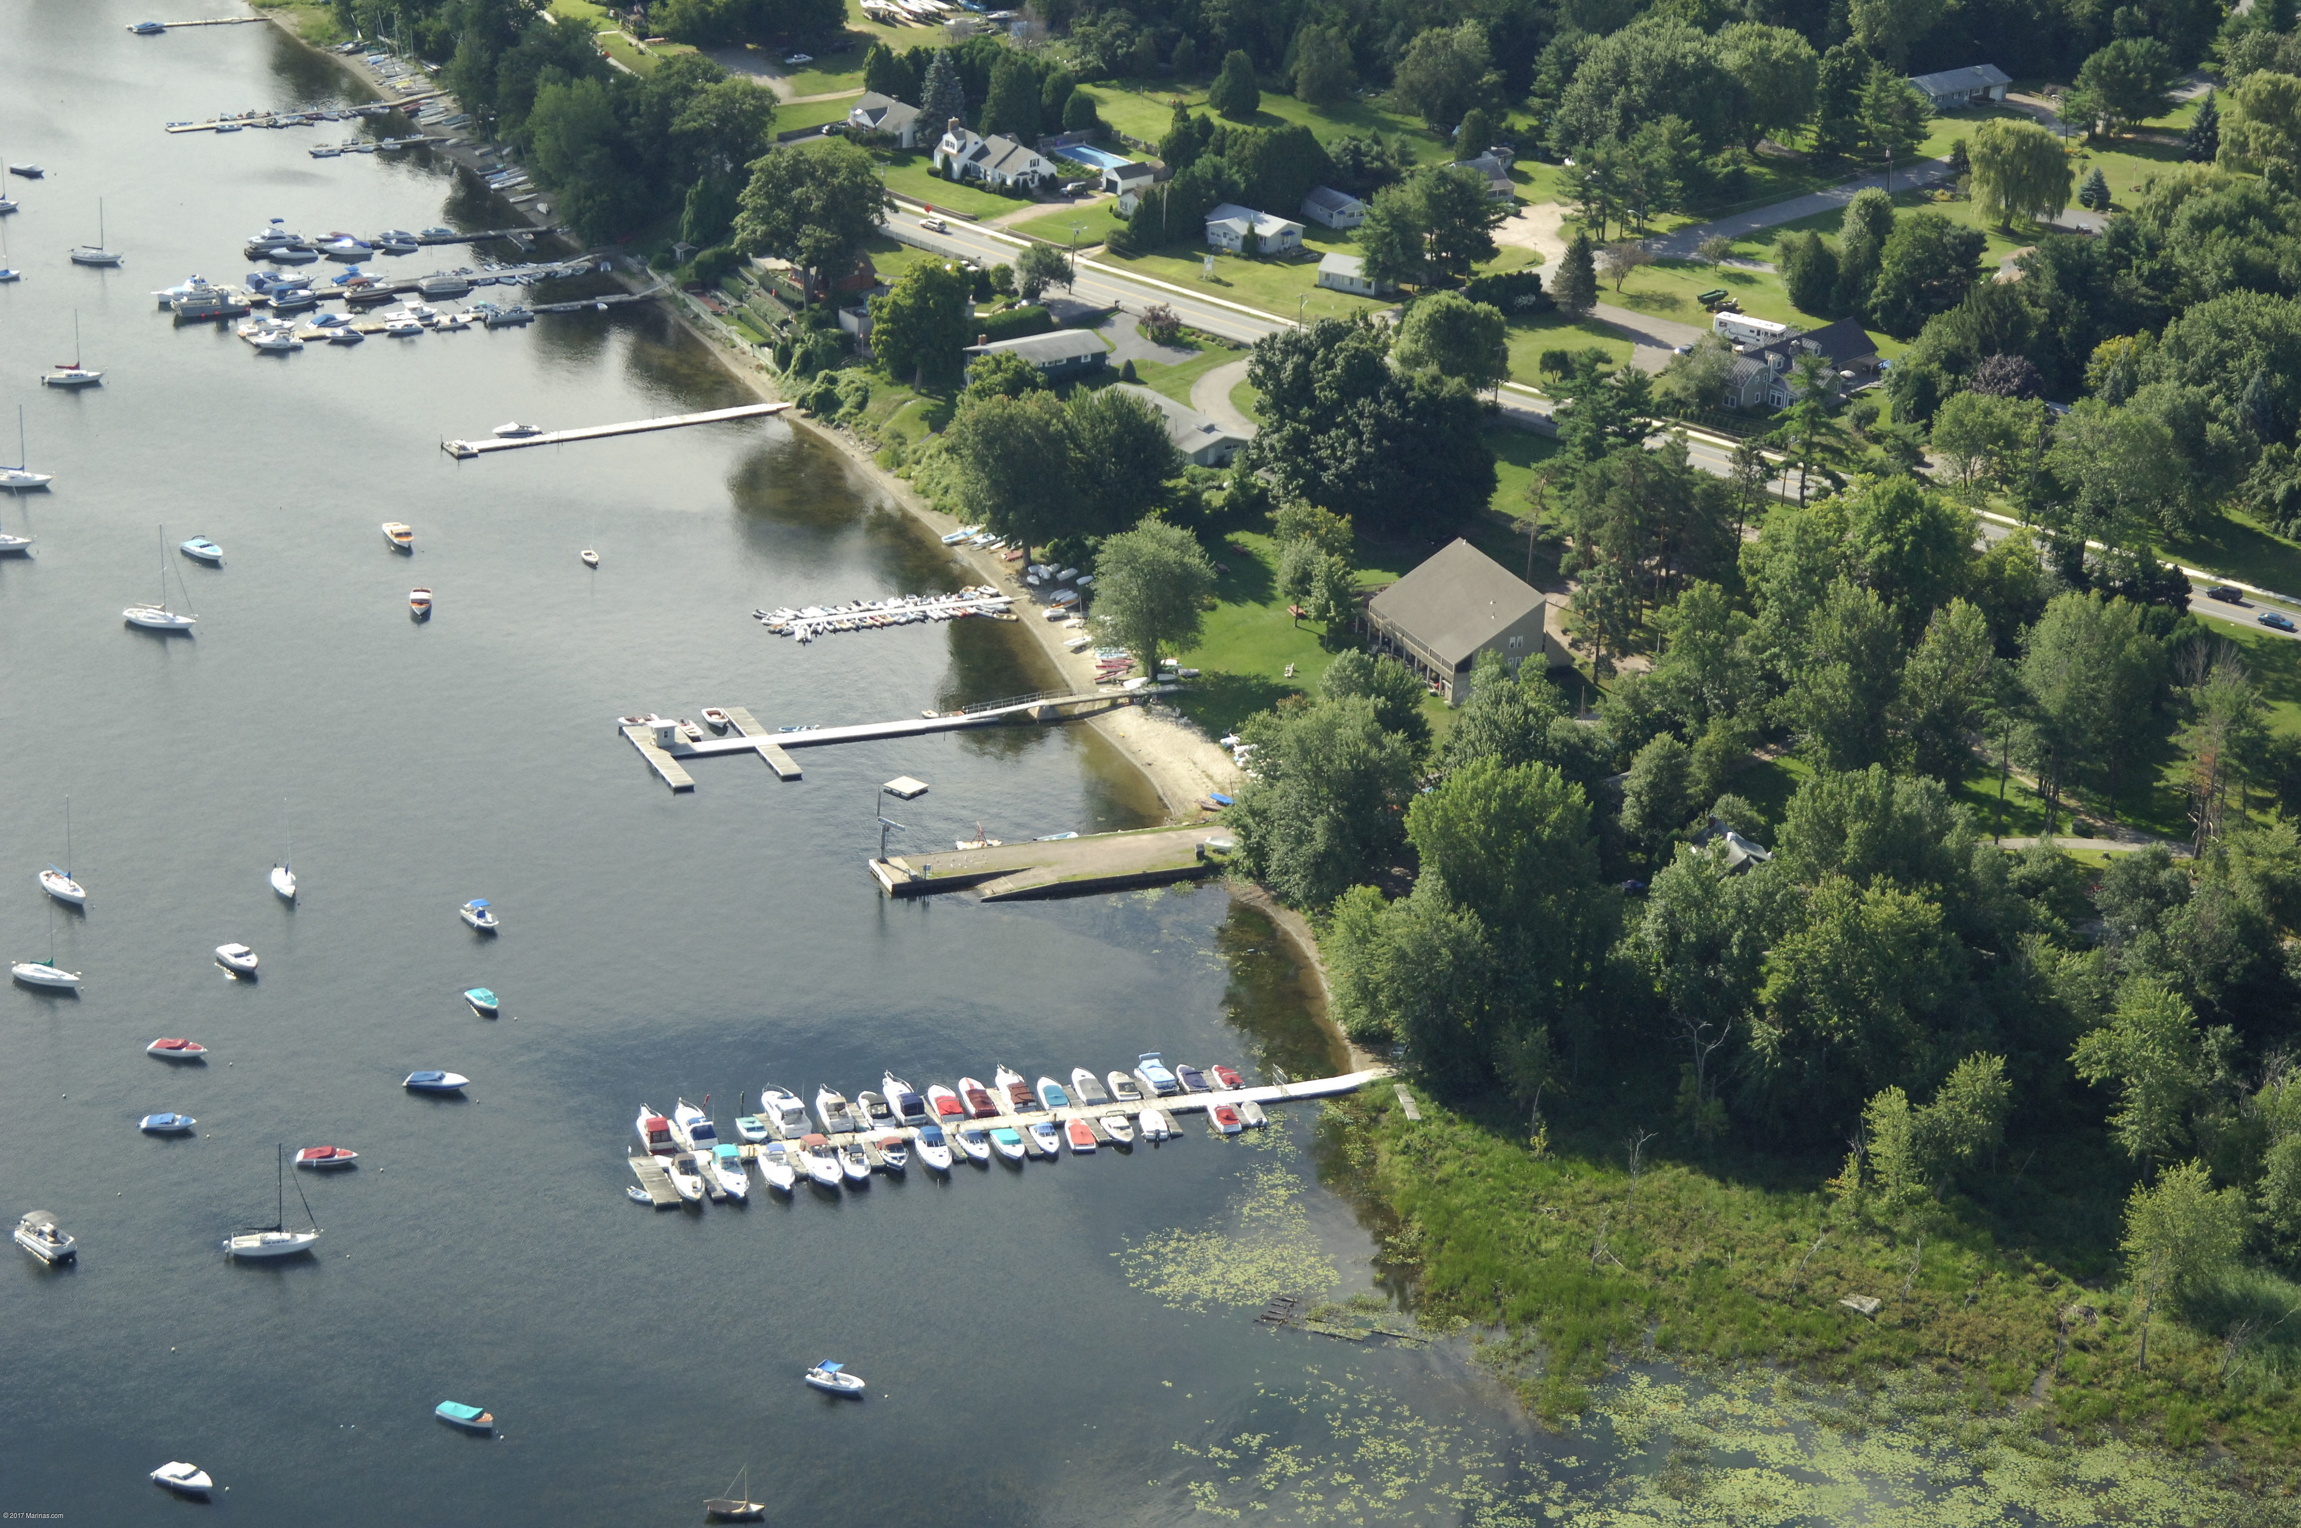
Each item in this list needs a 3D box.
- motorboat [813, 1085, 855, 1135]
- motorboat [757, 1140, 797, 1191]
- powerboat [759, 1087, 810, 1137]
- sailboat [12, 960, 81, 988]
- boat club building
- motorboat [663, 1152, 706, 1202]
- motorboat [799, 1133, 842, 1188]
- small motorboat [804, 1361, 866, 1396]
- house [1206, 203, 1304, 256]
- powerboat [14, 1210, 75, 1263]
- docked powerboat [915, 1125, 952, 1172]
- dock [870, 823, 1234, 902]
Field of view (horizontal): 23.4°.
[{"bbox_3d":[-34.780,37.920,608.650,2.530,2.500,7.620,-6,23,-19],"label":"motorboat"},{"bbox_3d":[-37.106,40.246,552.363,2.660,2.070,7.390,-5,23,-18],"label":"motorboat"},{"bbox_3d":[-37.162,35.064,564.410,2.960,2.660,8.670,-5,23,-18],"label":"powerboat"},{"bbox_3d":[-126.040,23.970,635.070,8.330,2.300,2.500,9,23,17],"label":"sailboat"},{"bbox_3d":[40.510,-18.770,735.270,12.950,13.300,24.500,-8,24,-24],"label":"boat club building"},{"bbox_3d":[-45.460,40.440,545.420,2.600,2.450,7.250,-6,23,-19],"label":"motorboat"},{"bbox_3d":[-32.310,39.240,549.610,2.690,2.450,7.640,-6,23,-19],"label":"motorboat"},{"bbox_3d":[-28.680,56.030,507.890,5.490,2.060,2.160,10,23,19],"label":"small motorboat"},{"bbox_3d":[14.560,-79.900,829.170,14.010,4.110,10.480,19,27,37],"label":"house"},{"bbox_3d":[-105.190,44.830,528.860,6.270,2.550,2.550,21,28,39],"label":"powerboat"},{"bbox_3d":[-21.530,38.220,553.310,2.550,2.350,7.060,-6,23,-19],"label":"docked powerboat"},{"bbox_3d":[-9.939,11.650,626.808,41.370,1.580,12.610,-7,24,-21],"label":"dock"}]

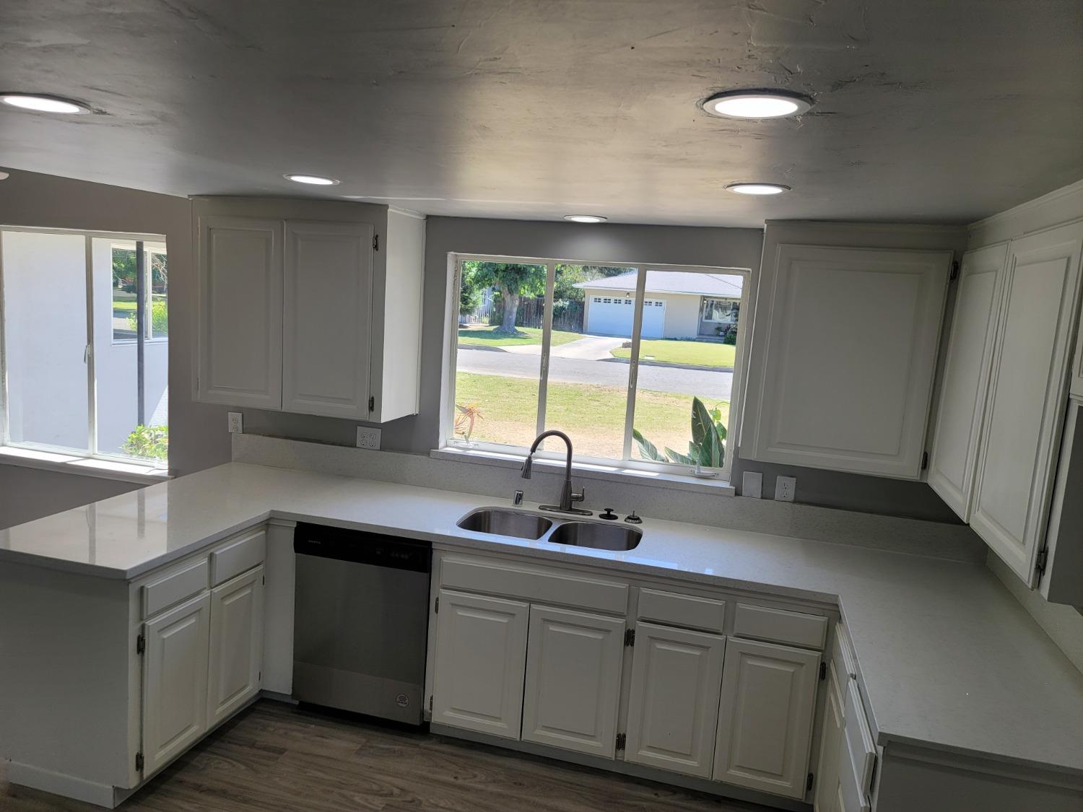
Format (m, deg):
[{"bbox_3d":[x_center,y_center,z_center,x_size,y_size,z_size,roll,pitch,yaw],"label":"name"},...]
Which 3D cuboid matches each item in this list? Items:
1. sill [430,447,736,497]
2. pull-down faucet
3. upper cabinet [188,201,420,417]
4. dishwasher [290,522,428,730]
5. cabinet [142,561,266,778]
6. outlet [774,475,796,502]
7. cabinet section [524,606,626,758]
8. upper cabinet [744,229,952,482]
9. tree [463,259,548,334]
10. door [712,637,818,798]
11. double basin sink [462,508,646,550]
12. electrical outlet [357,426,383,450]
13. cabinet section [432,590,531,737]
[{"bbox_3d":[0.170,0.298,3.653,1.438,0.045,0.143,6,8,15],"label":"sill"},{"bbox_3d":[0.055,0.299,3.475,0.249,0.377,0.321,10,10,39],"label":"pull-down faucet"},{"bbox_3d":[-1.129,-0.460,3.715,1.006,0.950,0.349,6,8,15],"label":"upper cabinet"},{"bbox_3d":[-0.678,0.888,3.538,0.604,0.821,0.602,6,8,15],"label":"dishwasher"},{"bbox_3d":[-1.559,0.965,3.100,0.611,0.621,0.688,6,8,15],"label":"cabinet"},{"bbox_3d":[1.056,0.360,3.376,0.077,0.111,0.010,6,8,15],"label":"outlet"},{"bbox_3d":[0.124,1.067,3.040,0.374,0.568,0.030,6,8,15],"label":"cabinet section"},{"bbox_3d":[1.190,-0.189,3.095,0.705,0.874,0.349,6,8,15],"label":"upper cabinet"},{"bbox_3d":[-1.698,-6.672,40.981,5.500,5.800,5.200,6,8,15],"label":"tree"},{"bbox_3d":[0.820,1.137,2.857,0.328,0.568,0.025,6,8,15],"label":"door"},{"bbox_3d":[0.042,0.616,3.312,0.760,0.205,0.411,6,8,15],"label":"double basin sink"},{"bbox_3d":[-0.862,0.163,3.892,0.129,0.111,0.010,6,8,15],"label":"electrical outlet"},{"bbox_3d":[-0.242,1.030,3.135,0.374,0.568,0.030,6,8,15],"label":"cabinet section"}]

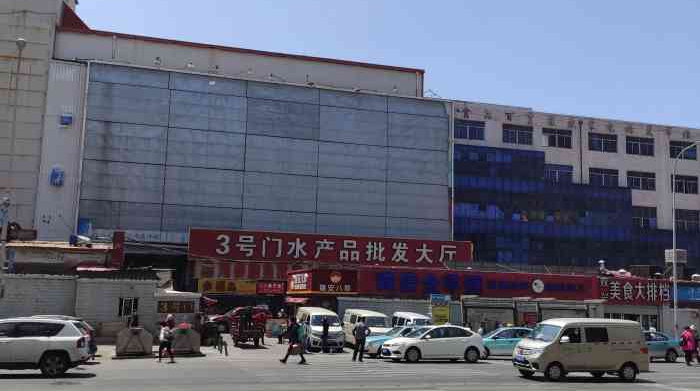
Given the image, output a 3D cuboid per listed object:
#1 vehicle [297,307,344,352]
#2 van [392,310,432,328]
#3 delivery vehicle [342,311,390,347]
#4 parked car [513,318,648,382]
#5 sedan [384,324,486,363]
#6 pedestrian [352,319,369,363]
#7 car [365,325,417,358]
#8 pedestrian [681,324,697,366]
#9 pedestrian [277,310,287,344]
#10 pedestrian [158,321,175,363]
[{"bbox_3d":[-1.470,6.549,34.419,1.649,1.987,4.749,3,-8,-10],"label":"vehicle"},{"bbox_3d":[4.110,8.508,46.300,1.500,1.770,3.750,3,-9,-15],"label":"van"},{"bbox_3d":[0.876,7.181,38.110,1.614,1.901,4.393,3,-8,-10],"label":"delivery vehicle"},{"bbox_3d":[7.995,5.330,24.470,4.459,1.987,1.686,4,-9,-16],"label":"parked car"},{"bbox_3d":[3.617,6.288,29.999,4.413,1.473,1.805,4,-9,-18],"label":"sedan"},{"bbox_3d":[0.446,5.909,28.615,0.620,1.680,0.360,1,-8,0],"label":"pedestrian"},{"bbox_3d":[2.551,6.451,31.145,4.473,1.430,1.726,3,-8,-11],"label":"car"},{"bbox_3d":[14.682,6.521,30.481,0.500,1.660,0.550,4,-9,-16],"label":"pedestrian"},{"bbox_3d":[-3.634,7.081,37.512,0.500,1.720,0.420,1,-8,0],"label":"pedestrian"},{"bbox_3d":[-6.831,5.452,26.274,0.500,1.580,0.500,4,-9,-16],"label":"pedestrian"}]

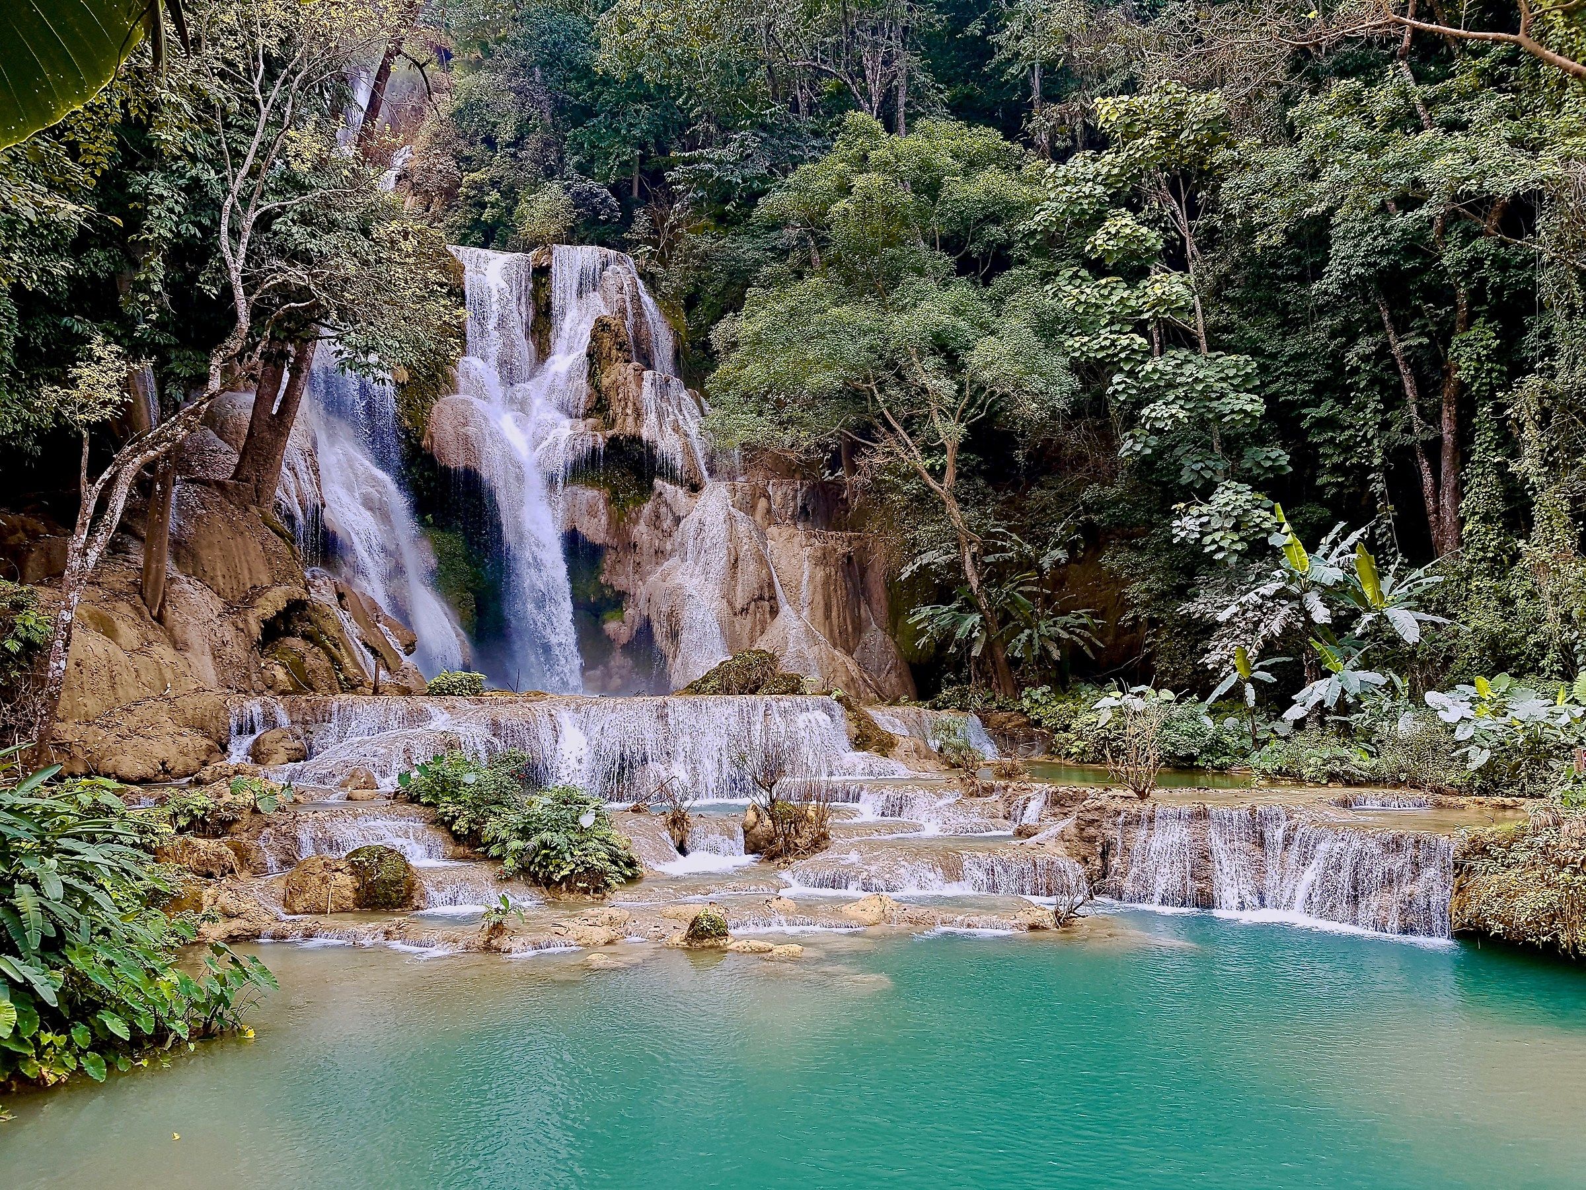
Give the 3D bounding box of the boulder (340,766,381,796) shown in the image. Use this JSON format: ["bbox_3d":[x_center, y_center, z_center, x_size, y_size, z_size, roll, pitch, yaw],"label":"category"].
[{"bbox_3d":[-7.042,3.037,19.400,0.666,0.484,0.520,0,-4,0],"label":"boulder"}]

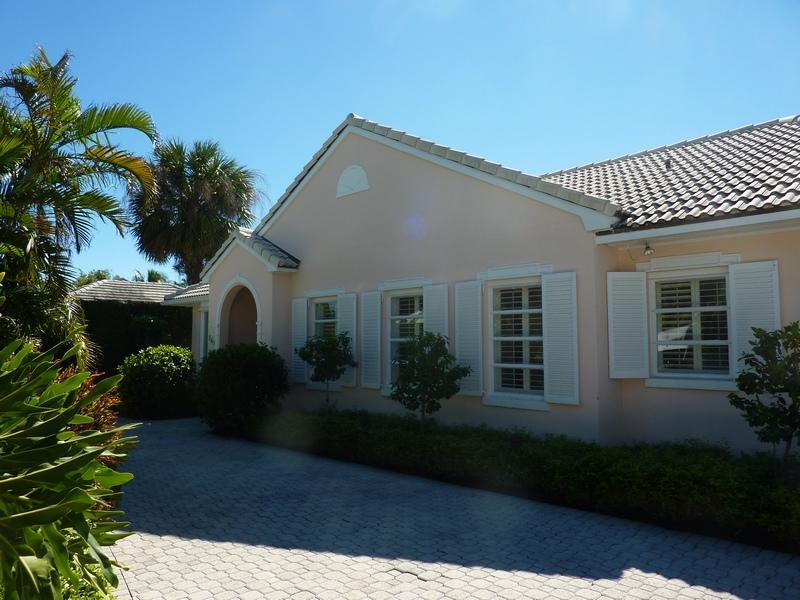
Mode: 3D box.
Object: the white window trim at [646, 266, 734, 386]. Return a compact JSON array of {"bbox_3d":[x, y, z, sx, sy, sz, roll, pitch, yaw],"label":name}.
[{"bbox_3d":[3.419,0.336,6.882,1.000,1.420,0.140,-4,-6,44],"label":"white window trim"}]

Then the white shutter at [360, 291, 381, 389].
[{"bbox_3d":[-0.500,0.670,9.709,0.475,1.620,0.050,-4,-6,44],"label":"white shutter"}]

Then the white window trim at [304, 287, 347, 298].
[{"bbox_3d":[-1.365,-0.130,10.576,0.060,0.149,1.226,4,-6,-45],"label":"white window trim"}]

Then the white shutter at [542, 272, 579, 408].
[{"bbox_3d":[1.987,0.464,7.131,0.442,1.607,0.050,-4,-5,39],"label":"white shutter"}]

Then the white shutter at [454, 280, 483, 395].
[{"bbox_3d":[0.984,0.541,8.256,0.465,1.620,0.050,-4,-6,44],"label":"white shutter"}]

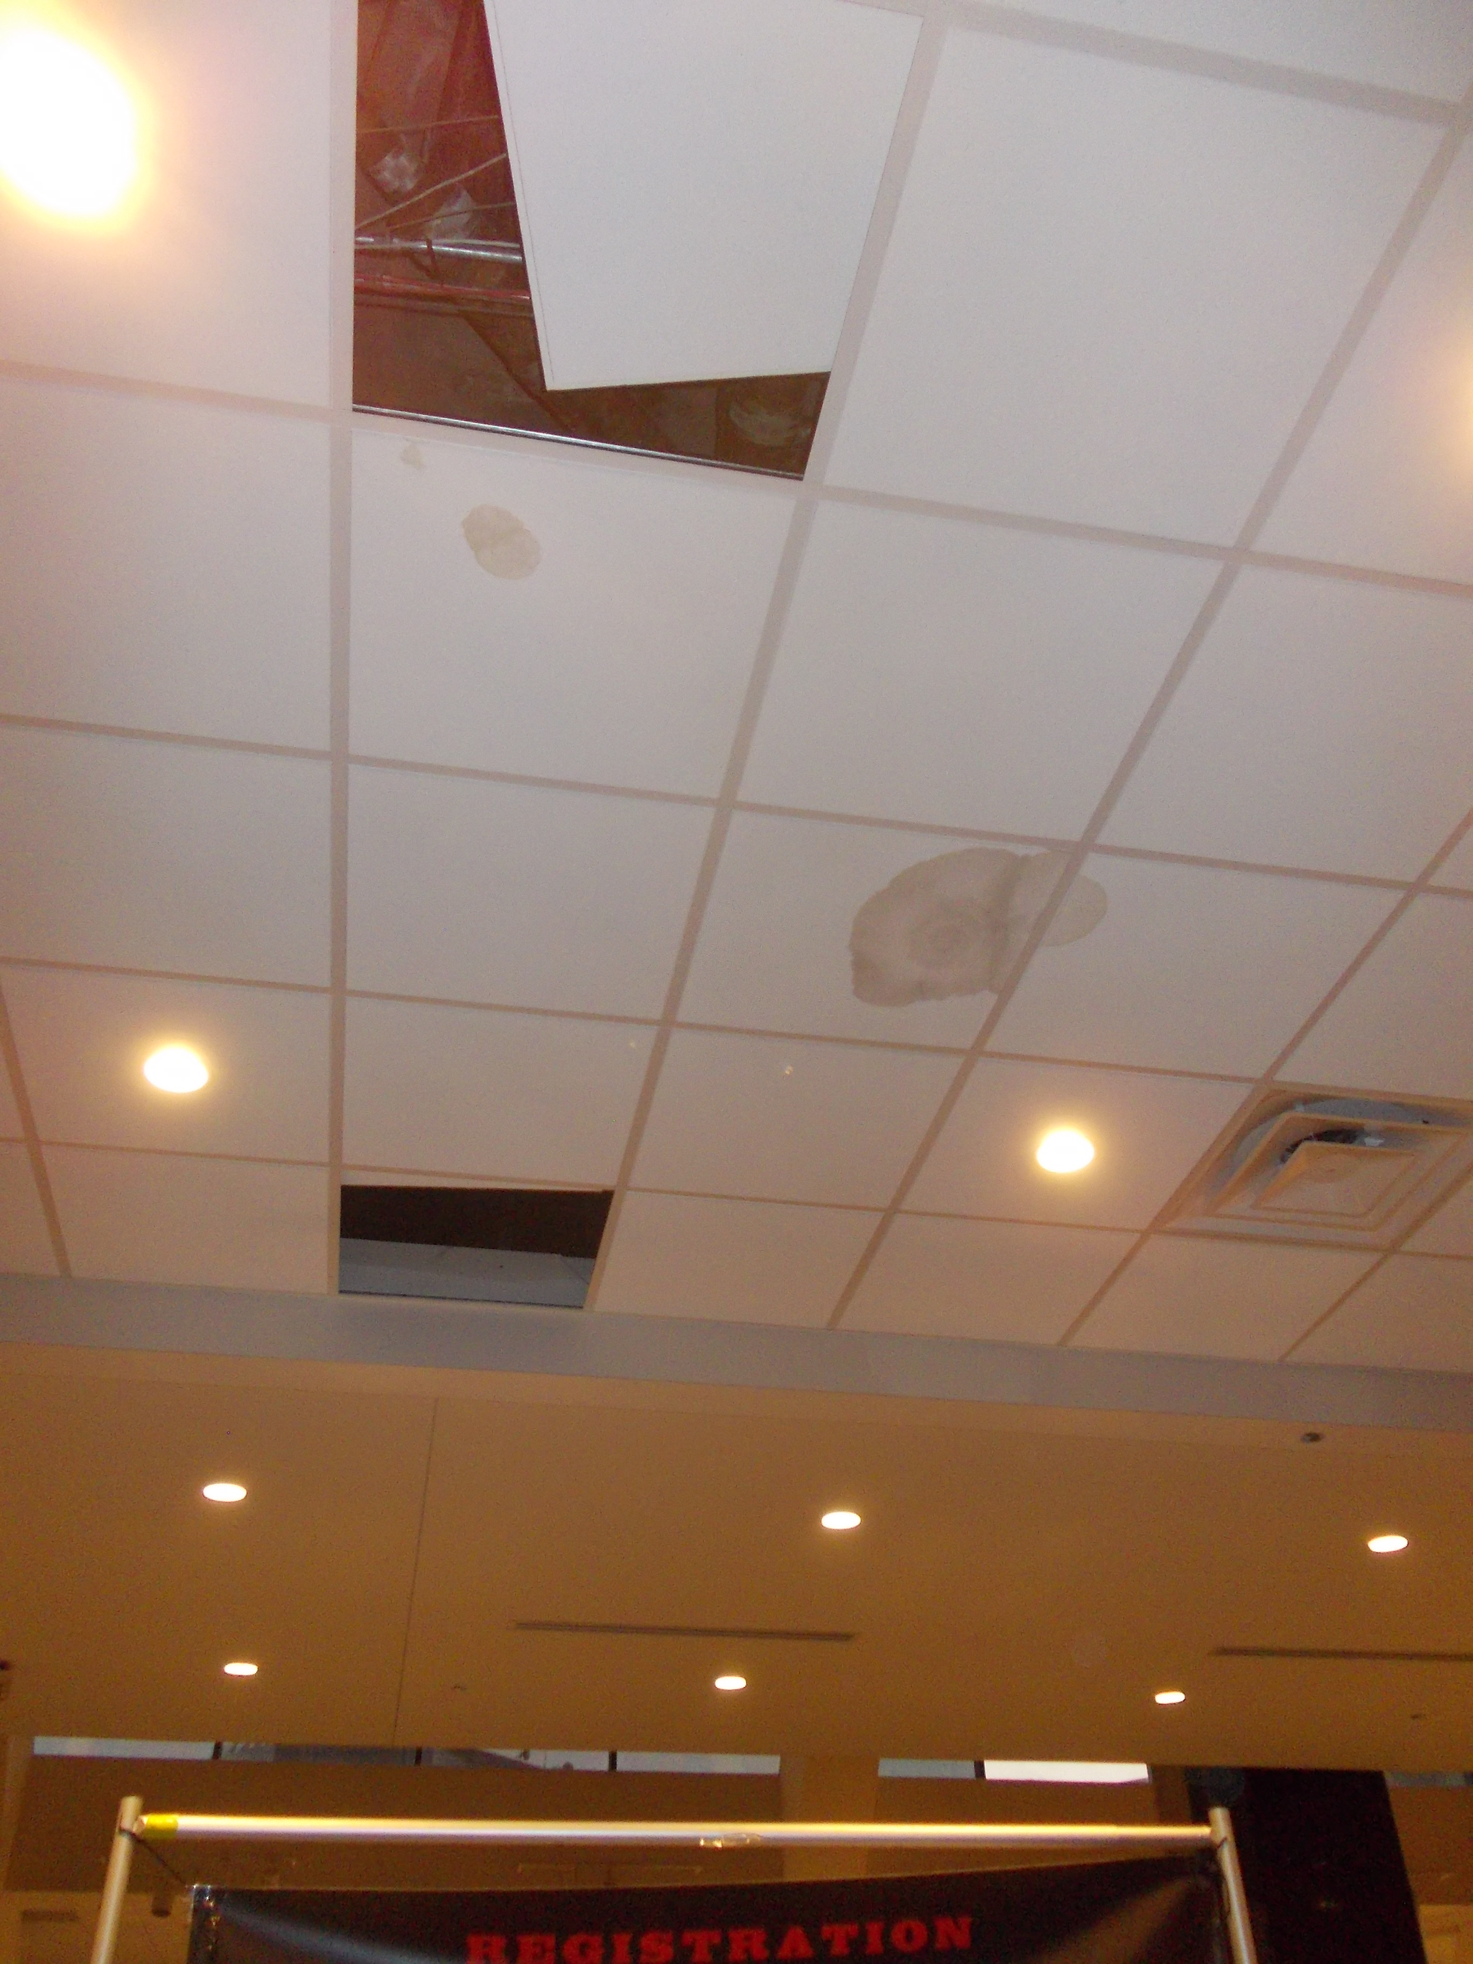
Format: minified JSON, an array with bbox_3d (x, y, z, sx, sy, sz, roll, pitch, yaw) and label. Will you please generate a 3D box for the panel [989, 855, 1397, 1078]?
[{"bbox_3d":[0.824,-0.019,2.941,0.600,0.022,0.590,6,-40,-10],"label":"panel"}]

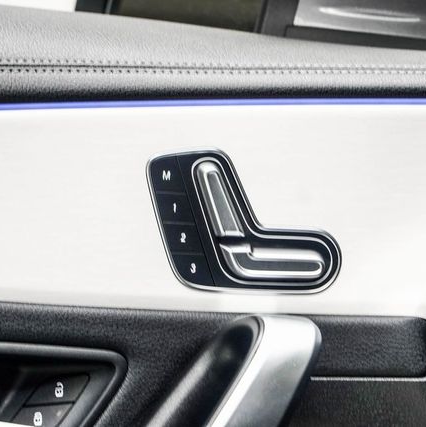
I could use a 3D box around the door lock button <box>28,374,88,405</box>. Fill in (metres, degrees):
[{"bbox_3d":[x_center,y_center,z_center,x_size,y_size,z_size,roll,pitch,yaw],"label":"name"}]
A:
[{"bbox_3d":[-0.083,0.093,1.480,0.034,0.015,0.006,1,-6,25],"label":"door lock button"}]

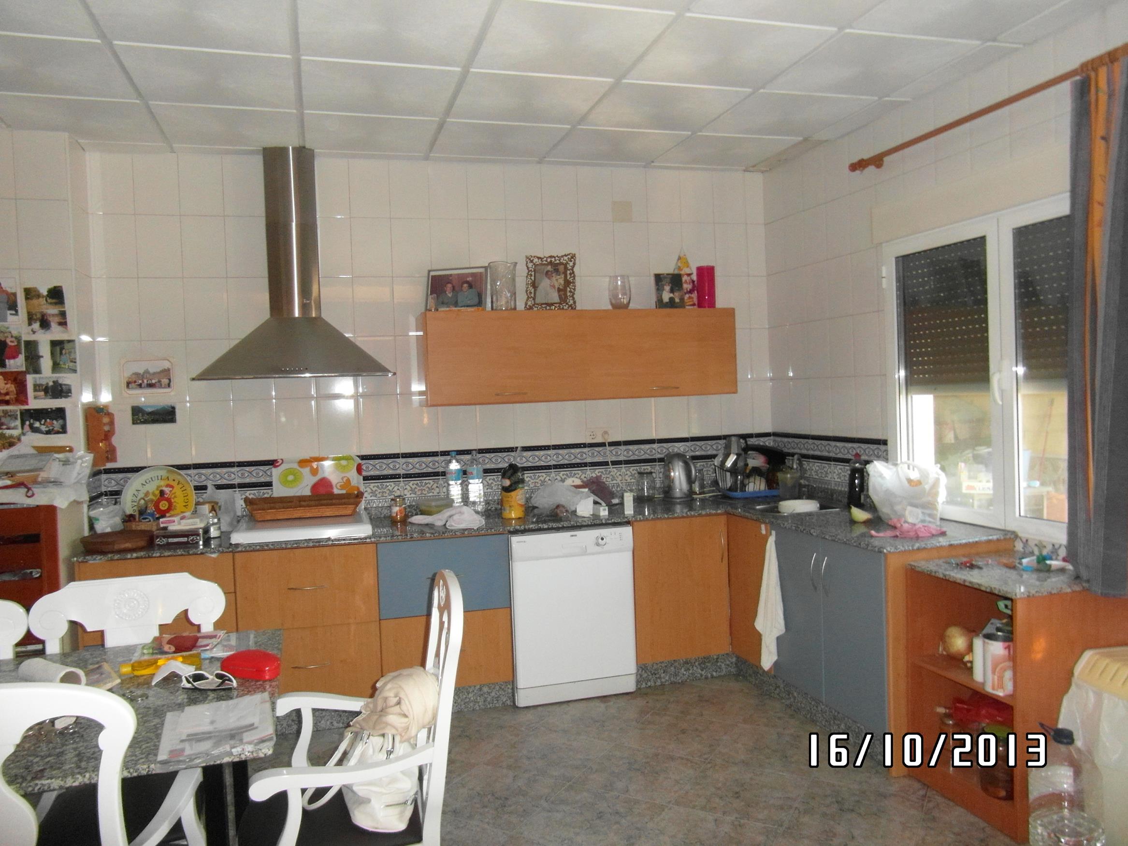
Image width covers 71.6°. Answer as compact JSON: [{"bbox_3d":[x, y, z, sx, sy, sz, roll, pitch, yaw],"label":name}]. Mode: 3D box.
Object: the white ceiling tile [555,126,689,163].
[{"bbox_3d":[0.265,-1.388,3.932,0.597,0.015,0.575,-3,3,-15],"label":"white ceiling tile"}]

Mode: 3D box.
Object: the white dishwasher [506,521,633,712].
[{"bbox_3d":[-0.018,0.913,4.014,0.598,0.825,0.570,-3,3,-15],"label":"white dishwasher"}]

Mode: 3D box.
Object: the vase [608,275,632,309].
[{"bbox_3d":[0.300,-0.680,4.121,0.125,0.190,0.125,-2,3,0],"label":"vase"}]

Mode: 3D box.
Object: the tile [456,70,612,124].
[{"bbox_3d":[-0.160,-1.355,3.280,0.595,0.018,0.595,-3,4,-16],"label":"tile"}]

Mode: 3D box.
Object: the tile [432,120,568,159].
[{"bbox_3d":[-0.309,-1.359,3.776,0.597,0.015,0.575,-3,3,-15],"label":"tile"}]

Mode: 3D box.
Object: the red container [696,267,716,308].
[{"bbox_3d":[0.763,-0.718,4.192,0.106,0.230,0.106,-3,3,-13],"label":"red container"}]

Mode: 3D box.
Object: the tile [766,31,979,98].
[{"bbox_3d":[1.159,-1.382,3.030,0.595,0.018,0.595,-3,4,-16],"label":"tile"}]

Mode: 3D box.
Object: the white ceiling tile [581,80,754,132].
[{"bbox_3d":[0.416,-1.363,3.372,0.597,0.015,0.590,-3,3,-15],"label":"white ceiling tile"}]

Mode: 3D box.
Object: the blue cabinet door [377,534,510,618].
[{"bbox_3d":[-0.543,0.702,3.579,0.597,0.347,0.022,-3,3,-15],"label":"blue cabinet door"}]

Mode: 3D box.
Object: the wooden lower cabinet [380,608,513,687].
[{"bbox_3d":[-0.595,1.022,3.817,0.597,0.353,0.580,-3,3,-15],"label":"wooden lower cabinet"}]

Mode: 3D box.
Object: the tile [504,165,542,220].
[{"bbox_3d":[-0.209,-1.225,4.154,0.200,0.300,0.010,-3,3,-15],"label":"tile"}]

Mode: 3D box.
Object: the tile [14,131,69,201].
[{"bbox_3d":[-2.280,-1.120,3.403,0.200,0.300,0.010,-3,3,-13],"label":"tile"}]

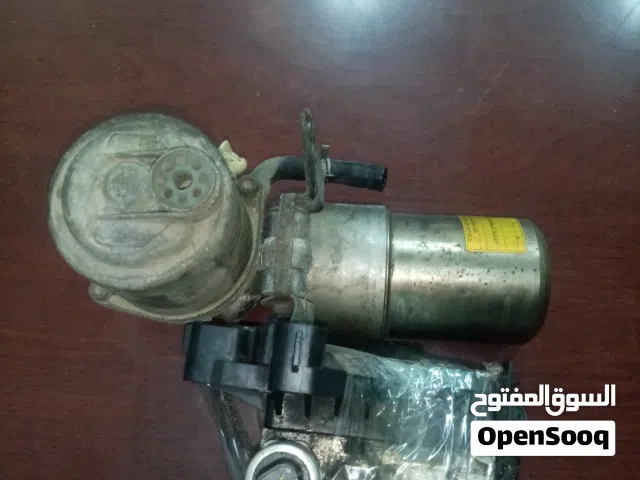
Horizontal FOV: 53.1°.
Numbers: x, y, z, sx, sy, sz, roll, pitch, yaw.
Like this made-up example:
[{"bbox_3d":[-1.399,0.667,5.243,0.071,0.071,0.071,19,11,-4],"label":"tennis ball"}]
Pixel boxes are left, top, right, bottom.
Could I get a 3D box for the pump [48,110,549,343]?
[{"bbox_3d":[0.004,-0.006,0.337,0.248,0.120,0.118,2,75,1],"label":"pump"}]

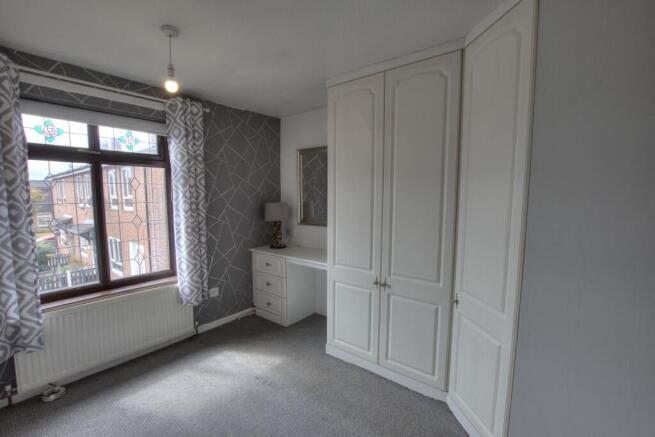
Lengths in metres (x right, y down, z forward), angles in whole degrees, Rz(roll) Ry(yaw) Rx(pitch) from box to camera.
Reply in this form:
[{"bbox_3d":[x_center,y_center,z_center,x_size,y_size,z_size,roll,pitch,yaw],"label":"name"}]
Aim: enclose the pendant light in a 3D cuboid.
[{"bbox_3d":[-0.913,-0.917,1.592,0.092,0.351,0.092,5,7,43],"label":"pendant light"}]

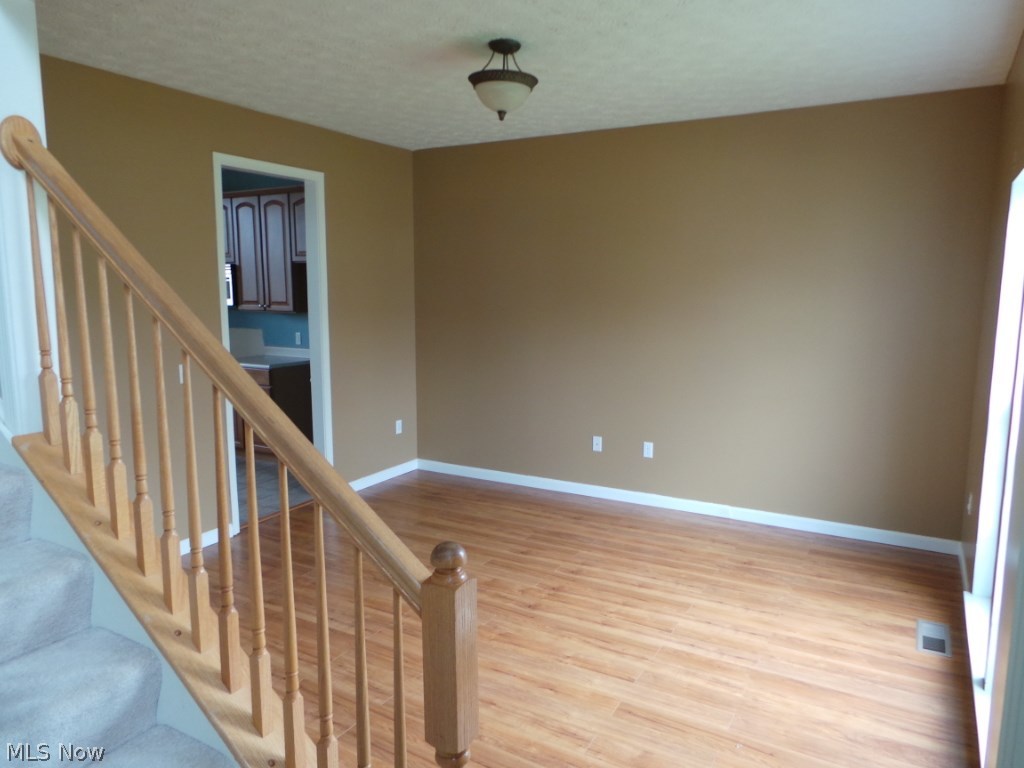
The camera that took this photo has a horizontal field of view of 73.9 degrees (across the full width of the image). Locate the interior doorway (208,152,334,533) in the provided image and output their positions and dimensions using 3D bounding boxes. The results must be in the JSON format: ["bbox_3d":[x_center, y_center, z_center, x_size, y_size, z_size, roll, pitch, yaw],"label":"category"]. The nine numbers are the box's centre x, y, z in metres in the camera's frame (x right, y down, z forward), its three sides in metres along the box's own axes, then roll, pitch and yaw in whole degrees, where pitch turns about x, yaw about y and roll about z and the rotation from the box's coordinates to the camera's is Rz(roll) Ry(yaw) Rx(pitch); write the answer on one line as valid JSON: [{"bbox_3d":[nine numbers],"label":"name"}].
[{"bbox_3d":[-1.469,-0.232,4.193,0.130,2.155,0.821,4,9,29],"label":"interior doorway"}]

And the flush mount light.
[{"bbox_3d":[-0.031,-1.286,2.908,0.298,0.312,0.298,0,8,0],"label":"flush mount light"}]

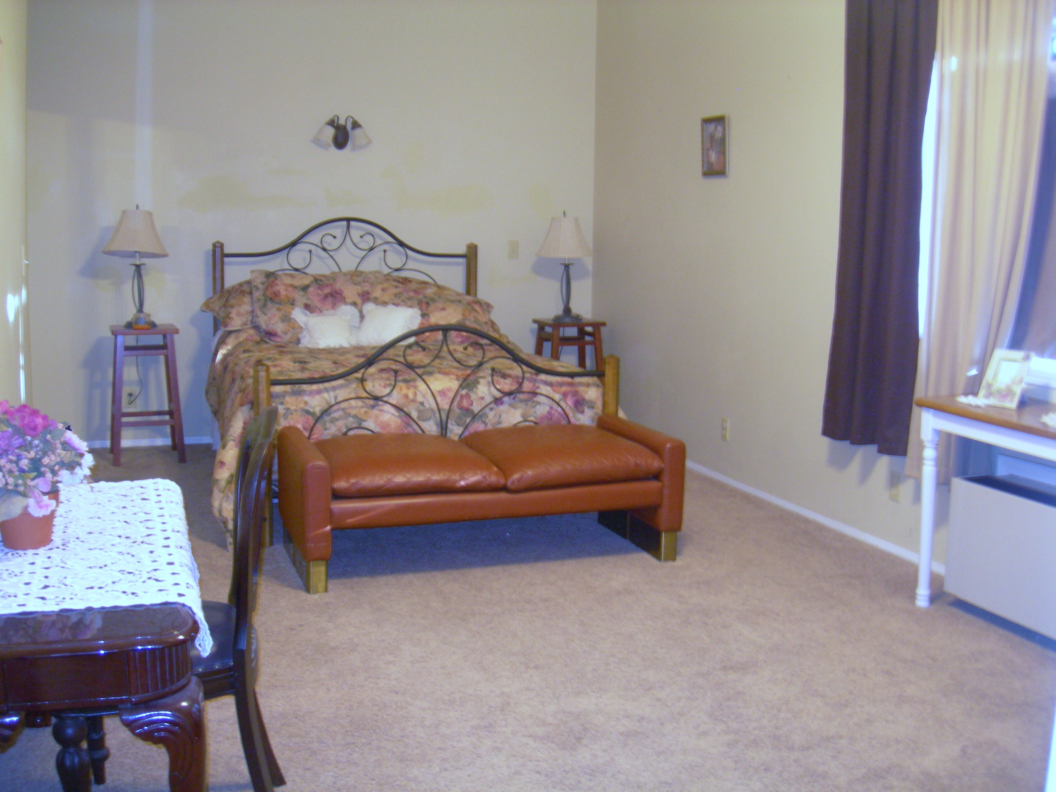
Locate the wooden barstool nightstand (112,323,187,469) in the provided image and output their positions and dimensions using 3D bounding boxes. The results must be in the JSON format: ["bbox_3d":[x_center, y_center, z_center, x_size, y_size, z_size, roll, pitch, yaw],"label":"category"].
[{"bbox_3d":[-2.078,-0.017,6.333,0.385,0.735,0.405,-2,8,-19],"label":"wooden barstool nightstand"}]

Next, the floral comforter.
[{"bbox_3d":[-0.692,0.075,5.808,1.790,0.680,1.900,-2,8,-19],"label":"floral comforter"}]

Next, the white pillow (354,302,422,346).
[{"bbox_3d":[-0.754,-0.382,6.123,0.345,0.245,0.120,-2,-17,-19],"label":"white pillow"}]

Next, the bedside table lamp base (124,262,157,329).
[{"bbox_3d":[-2.085,-0.543,6.236,0.172,0.365,0.172,-2,8,-19],"label":"bedside table lamp base"}]

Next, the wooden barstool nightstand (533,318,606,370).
[{"bbox_3d":[0.245,-0.101,7.255,0.385,0.735,0.405,-2,8,-19],"label":"wooden barstool nightstand"}]

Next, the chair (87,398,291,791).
[{"bbox_3d":[-0.708,0.473,2.296,0.470,0.885,0.470,0,8,-10],"label":"chair"}]

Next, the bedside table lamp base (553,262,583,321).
[{"bbox_3d":[0.251,-0.645,7.179,0.172,0.365,0.172,1,8,0],"label":"bedside table lamp base"}]

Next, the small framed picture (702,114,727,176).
[{"bbox_3d":[0.961,-1.291,5.993,0.022,0.310,0.260,-2,8,-19],"label":"small framed picture"}]

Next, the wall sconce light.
[{"bbox_3d":[-1.086,-1.550,6.819,0.340,0.199,0.160,-2,8,-19],"label":"wall sconce light"}]

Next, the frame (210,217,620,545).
[{"bbox_3d":[-0.711,-0.232,5.838,1.570,1.345,2.200,-2,8,-19],"label":"frame"}]

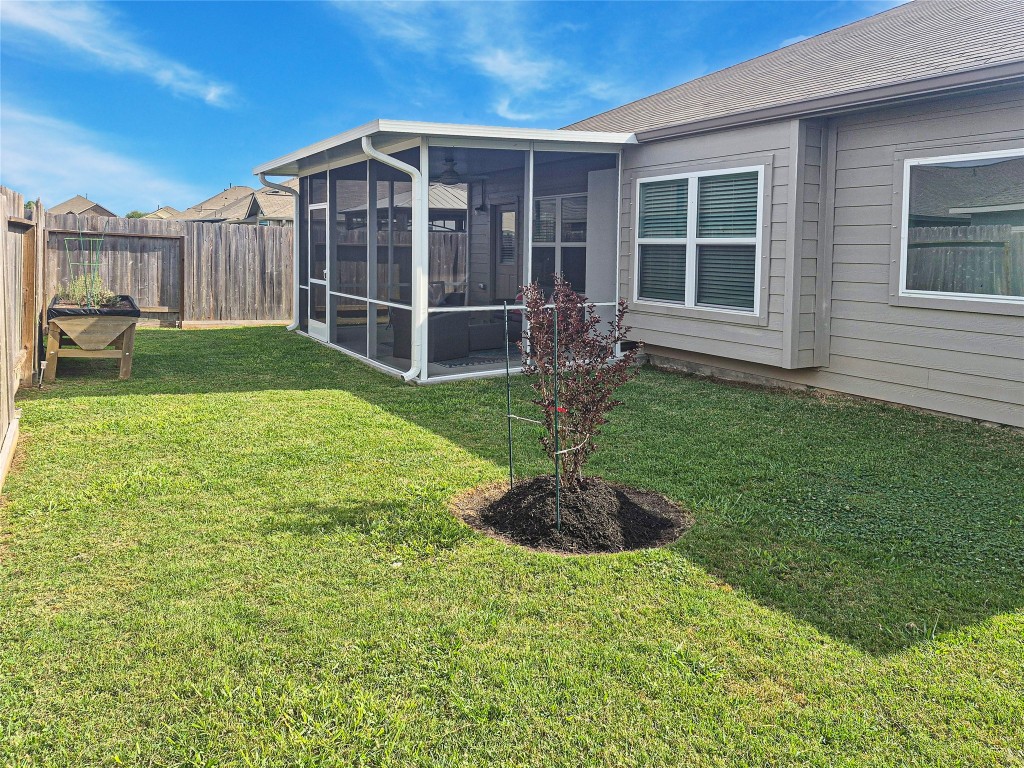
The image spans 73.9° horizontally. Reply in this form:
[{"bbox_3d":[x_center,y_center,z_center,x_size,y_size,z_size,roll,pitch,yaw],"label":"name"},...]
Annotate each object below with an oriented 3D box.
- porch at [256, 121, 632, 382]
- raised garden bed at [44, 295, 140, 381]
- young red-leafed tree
[{"bbox_3d":[-1.206,-1.921,9.860,3.700,2.750,5.300,-7,14,-32],"label":"porch"},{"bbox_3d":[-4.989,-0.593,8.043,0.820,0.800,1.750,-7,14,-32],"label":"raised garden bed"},{"bbox_3d":[0.371,0.007,3.890,0.660,1.200,0.640,2,12,5],"label":"young red-leafed tree"}]

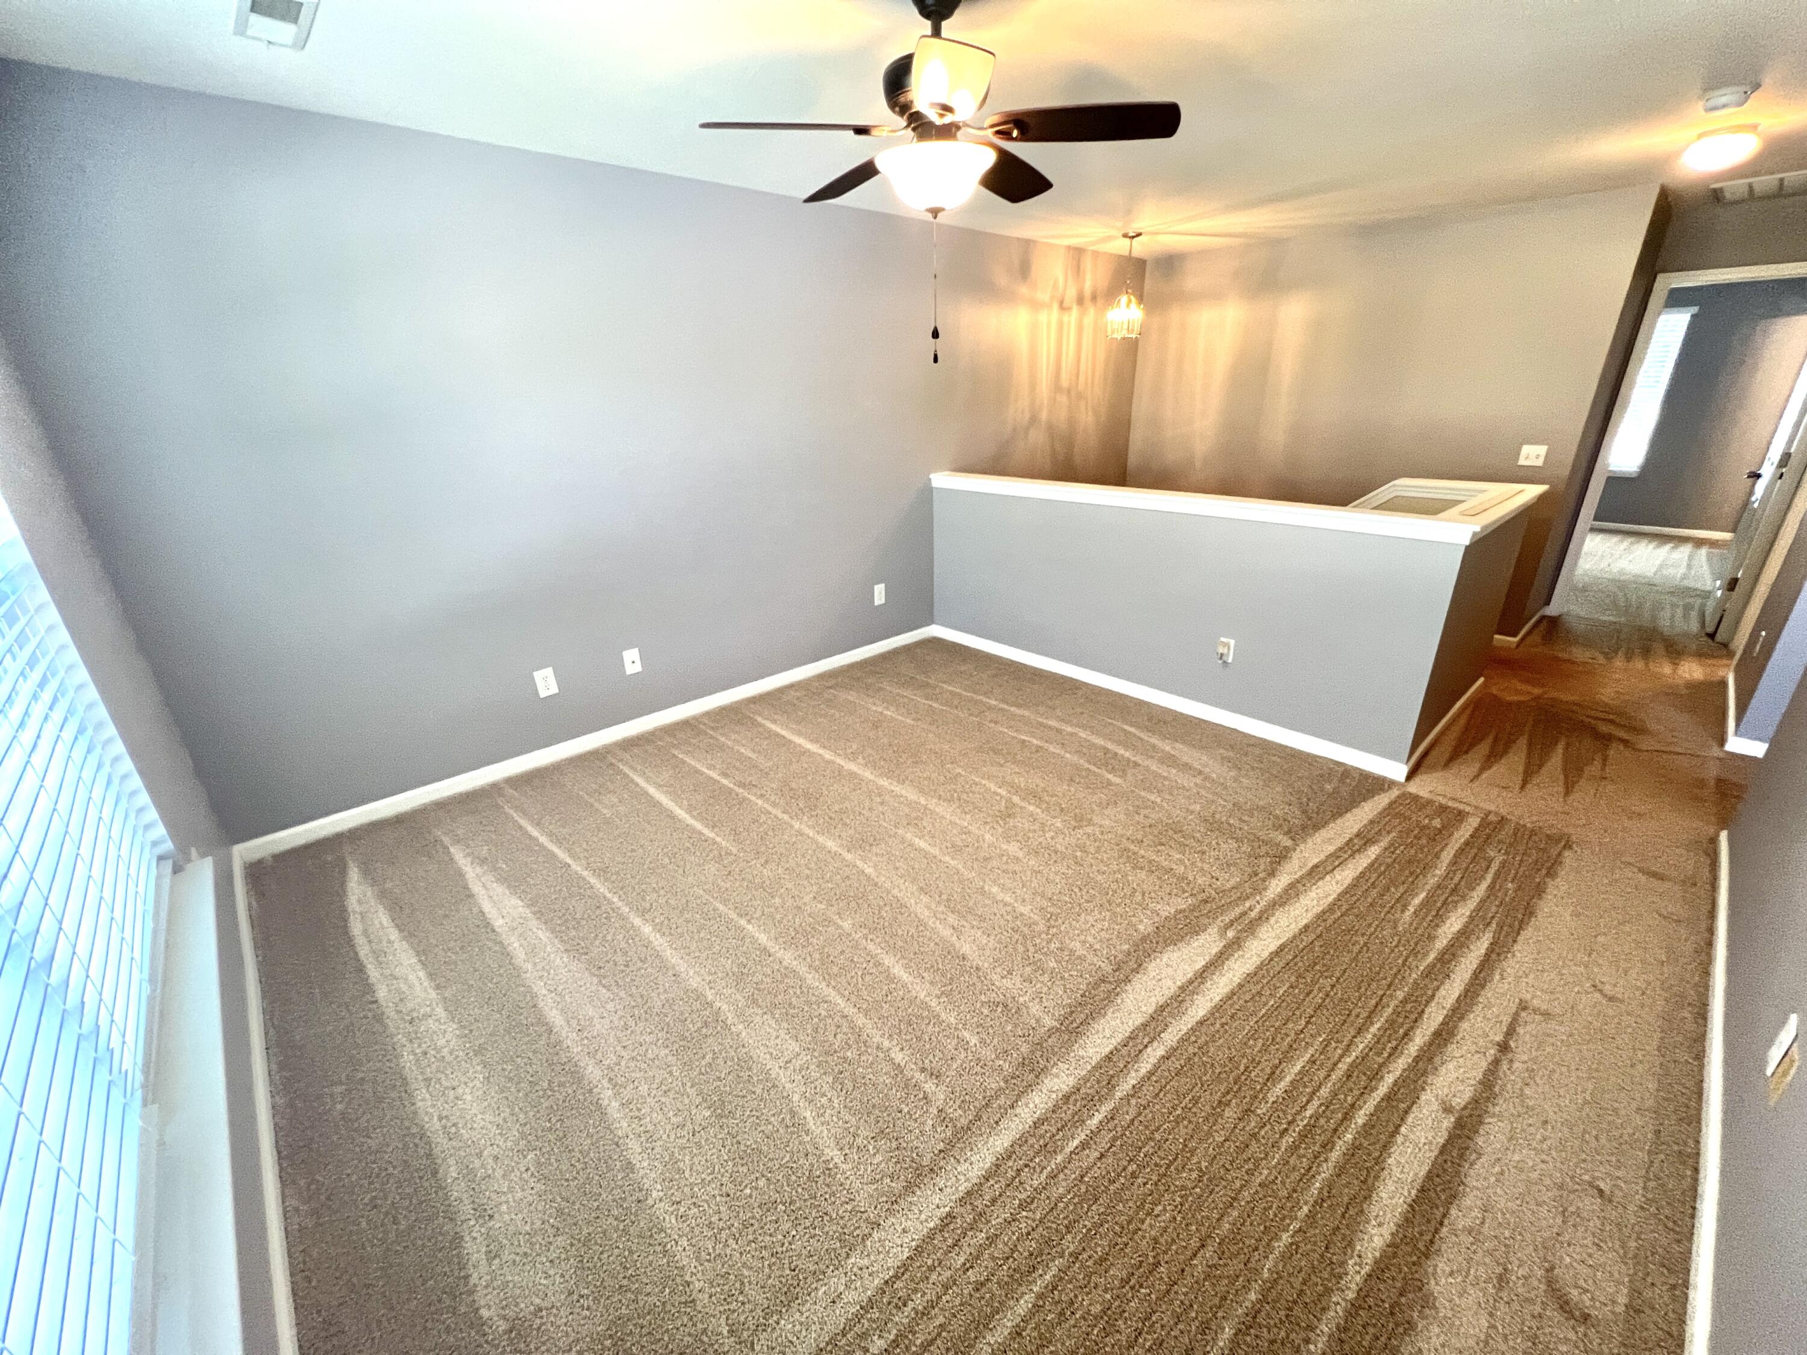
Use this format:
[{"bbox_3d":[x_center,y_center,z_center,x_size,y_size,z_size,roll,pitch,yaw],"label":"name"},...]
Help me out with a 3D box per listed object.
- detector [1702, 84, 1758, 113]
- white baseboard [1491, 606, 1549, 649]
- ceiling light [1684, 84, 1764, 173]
[{"bbox_3d":[2.837,-1.982,2.331,0.137,0.042,0.137,-20,28,-37],"label":"detector"},{"bbox_3d":[4.019,-0.359,4.419,1.020,0.075,0.100,-20,28,-37],"label":"white baseboard"},{"bbox_3d":[3.282,-2.123,2.731,0.230,0.116,0.230,-20,28,-37],"label":"ceiling light"}]

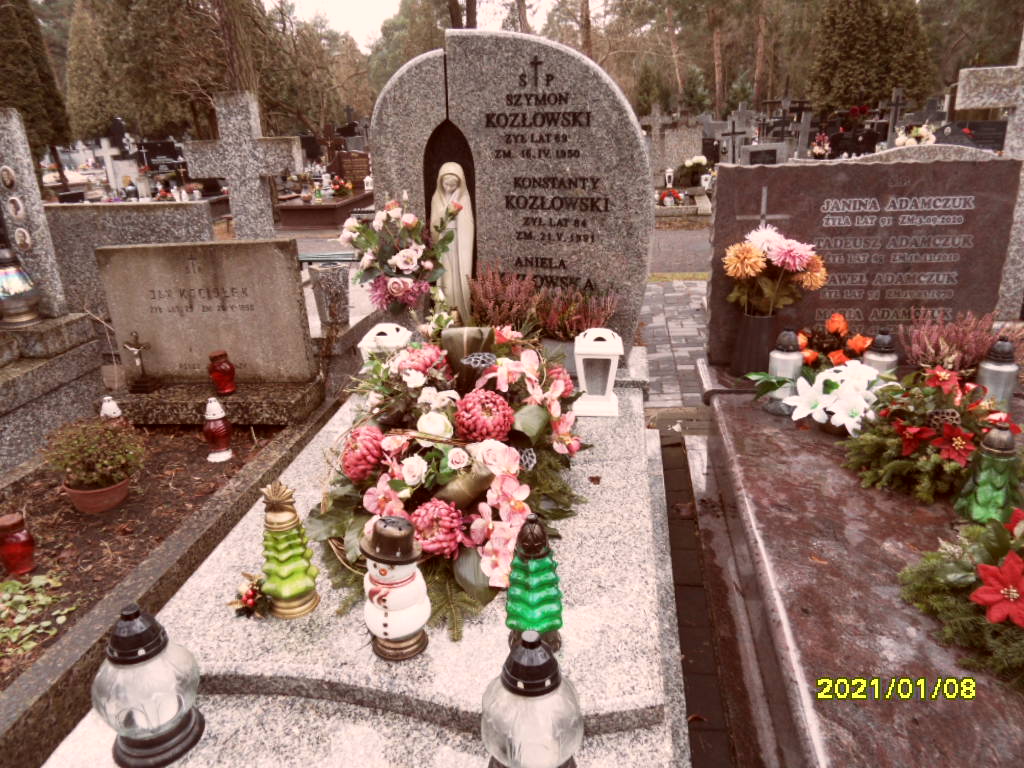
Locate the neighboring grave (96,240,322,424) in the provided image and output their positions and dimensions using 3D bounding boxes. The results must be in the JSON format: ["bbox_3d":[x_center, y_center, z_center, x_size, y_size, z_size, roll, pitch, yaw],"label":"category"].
[{"bbox_3d":[-1.096,-0.189,2.637,0.680,0.630,0.270,1,21,9],"label":"neighboring grave"}]

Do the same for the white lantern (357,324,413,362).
[{"bbox_3d":[-0.409,-0.077,2.320,0.155,0.270,0.155,2,24,7],"label":"white lantern"}]

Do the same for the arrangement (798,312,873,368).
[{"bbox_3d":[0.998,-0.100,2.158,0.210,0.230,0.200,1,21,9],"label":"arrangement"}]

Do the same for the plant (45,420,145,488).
[{"bbox_3d":[-1.469,0.221,2.520,0.320,0.220,0.310,2,24,5],"label":"plant"}]

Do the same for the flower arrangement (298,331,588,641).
[{"bbox_3d":[-0.133,0.189,1.663,0.580,0.340,0.740,2,24,7],"label":"flower arrangement"}]

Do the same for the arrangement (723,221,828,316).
[{"bbox_3d":[0.868,-0.370,2.341,0.330,0.310,0.280,2,24,7],"label":"arrangement"}]

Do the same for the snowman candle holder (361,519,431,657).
[{"bbox_3d":[-0.195,0.338,1.189,0.108,0.237,0.108,1,21,9],"label":"snowman candle holder"}]

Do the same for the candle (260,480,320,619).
[{"bbox_3d":[-0.412,0.296,1.299,0.106,0.250,0.104,1,21,9],"label":"candle"}]

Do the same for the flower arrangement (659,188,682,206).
[{"bbox_3d":[1.989,-2.355,8.911,0.300,0.220,0.240,2,24,5],"label":"flower arrangement"}]

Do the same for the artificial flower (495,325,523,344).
[{"bbox_3d":[-0.010,-0.143,2.050,0.085,0.060,0.070,1,21,9],"label":"artificial flower"}]

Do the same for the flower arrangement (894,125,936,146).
[{"bbox_3d":[5.115,-3.112,9.000,0.500,0.340,0.350,1,21,9],"label":"flower arrangement"}]

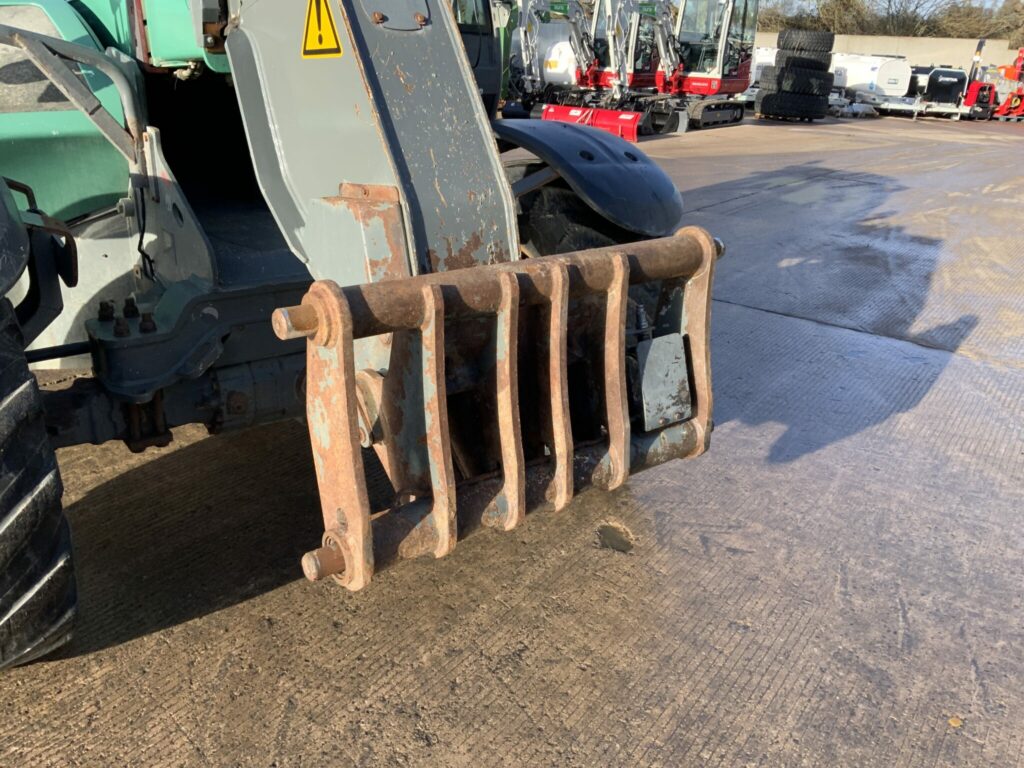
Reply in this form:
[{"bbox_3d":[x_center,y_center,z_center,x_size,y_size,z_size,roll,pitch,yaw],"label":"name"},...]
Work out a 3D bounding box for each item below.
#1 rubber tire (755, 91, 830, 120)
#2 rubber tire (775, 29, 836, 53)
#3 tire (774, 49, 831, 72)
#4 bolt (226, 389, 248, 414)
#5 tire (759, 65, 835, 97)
[{"bbox_3d":[6.805,-6.809,20.844,1.650,0.555,1.650,3,22,0],"label":"rubber tire"},{"bbox_3d":[6.955,-8.121,20.308,1.250,0.455,1.250,3,22,0],"label":"rubber tire"},{"bbox_3d":[6.963,-7.700,20.479,1.250,0.455,1.250,3,22,0],"label":"tire"},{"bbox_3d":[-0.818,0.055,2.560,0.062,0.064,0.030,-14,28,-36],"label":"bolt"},{"bbox_3d":[6.854,-7.293,20.646,1.650,0.555,1.650,3,22,0],"label":"tire"}]

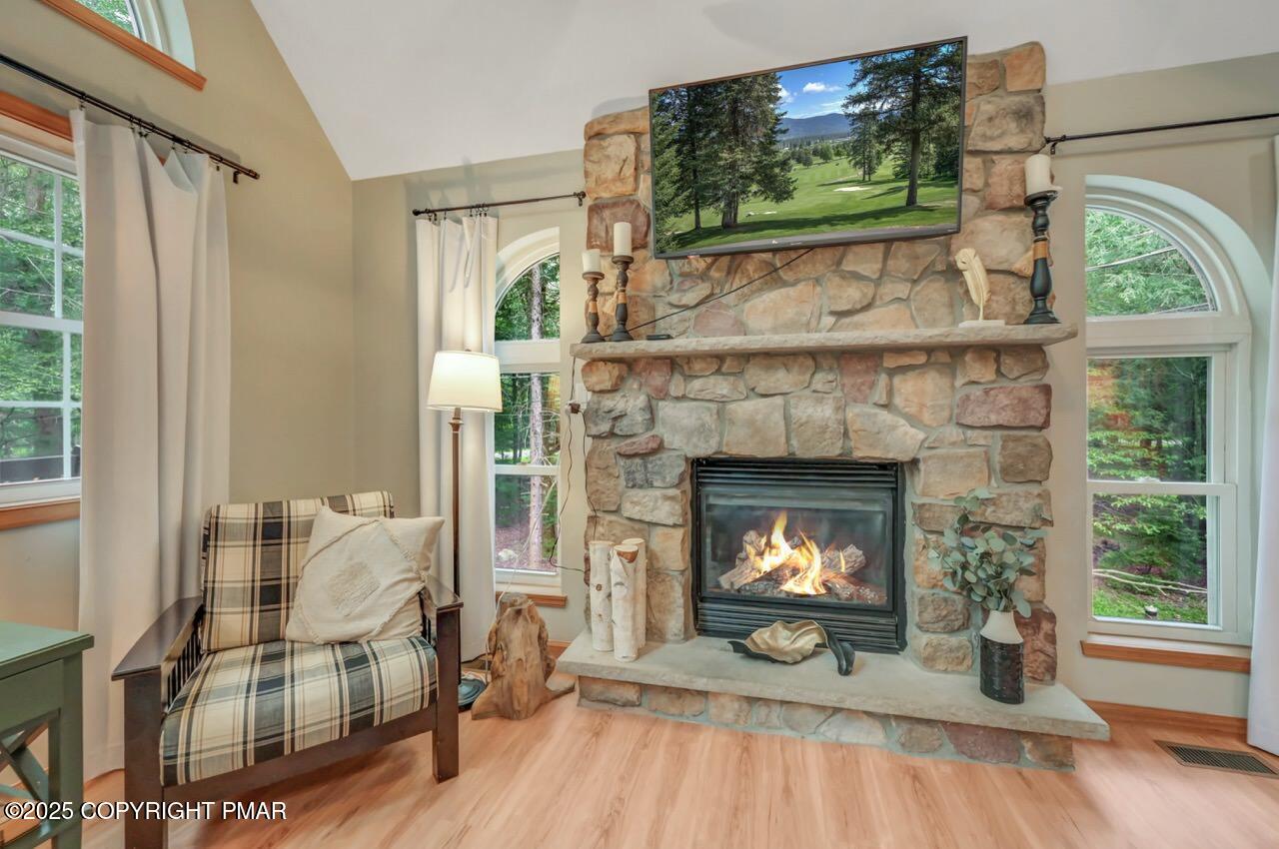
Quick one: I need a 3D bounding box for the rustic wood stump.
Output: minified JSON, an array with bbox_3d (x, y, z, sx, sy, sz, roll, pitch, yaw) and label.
[{"bbox_3d":[-0.465,0.921,2.039,0.332,0.460,0.303,0,0,13],"label":"rustic wood stump"}]

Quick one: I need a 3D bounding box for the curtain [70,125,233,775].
[{"bbox_3d":[-1.686,0.077,1.755,0.117,2.103,0.449,0,0,13],"label":"curtain"}]

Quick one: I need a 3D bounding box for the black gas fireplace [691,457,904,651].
[{"bbox_3d":[0.681,0.546,2.238,0.854,0.790,0.291,0,0,13],"label":"black gas fireplace"}]

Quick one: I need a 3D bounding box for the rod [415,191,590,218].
[{"bbox_3d":[-0.696,-1.068,2.423,0.926,0.064,0.082,0,0,13],"label":"rod"}]

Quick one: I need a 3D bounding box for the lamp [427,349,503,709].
[{"bbox_3d":[-0.750,0.416,2.105,0.309,1.470,0.309,0,0,13],"label":"lamp"}]

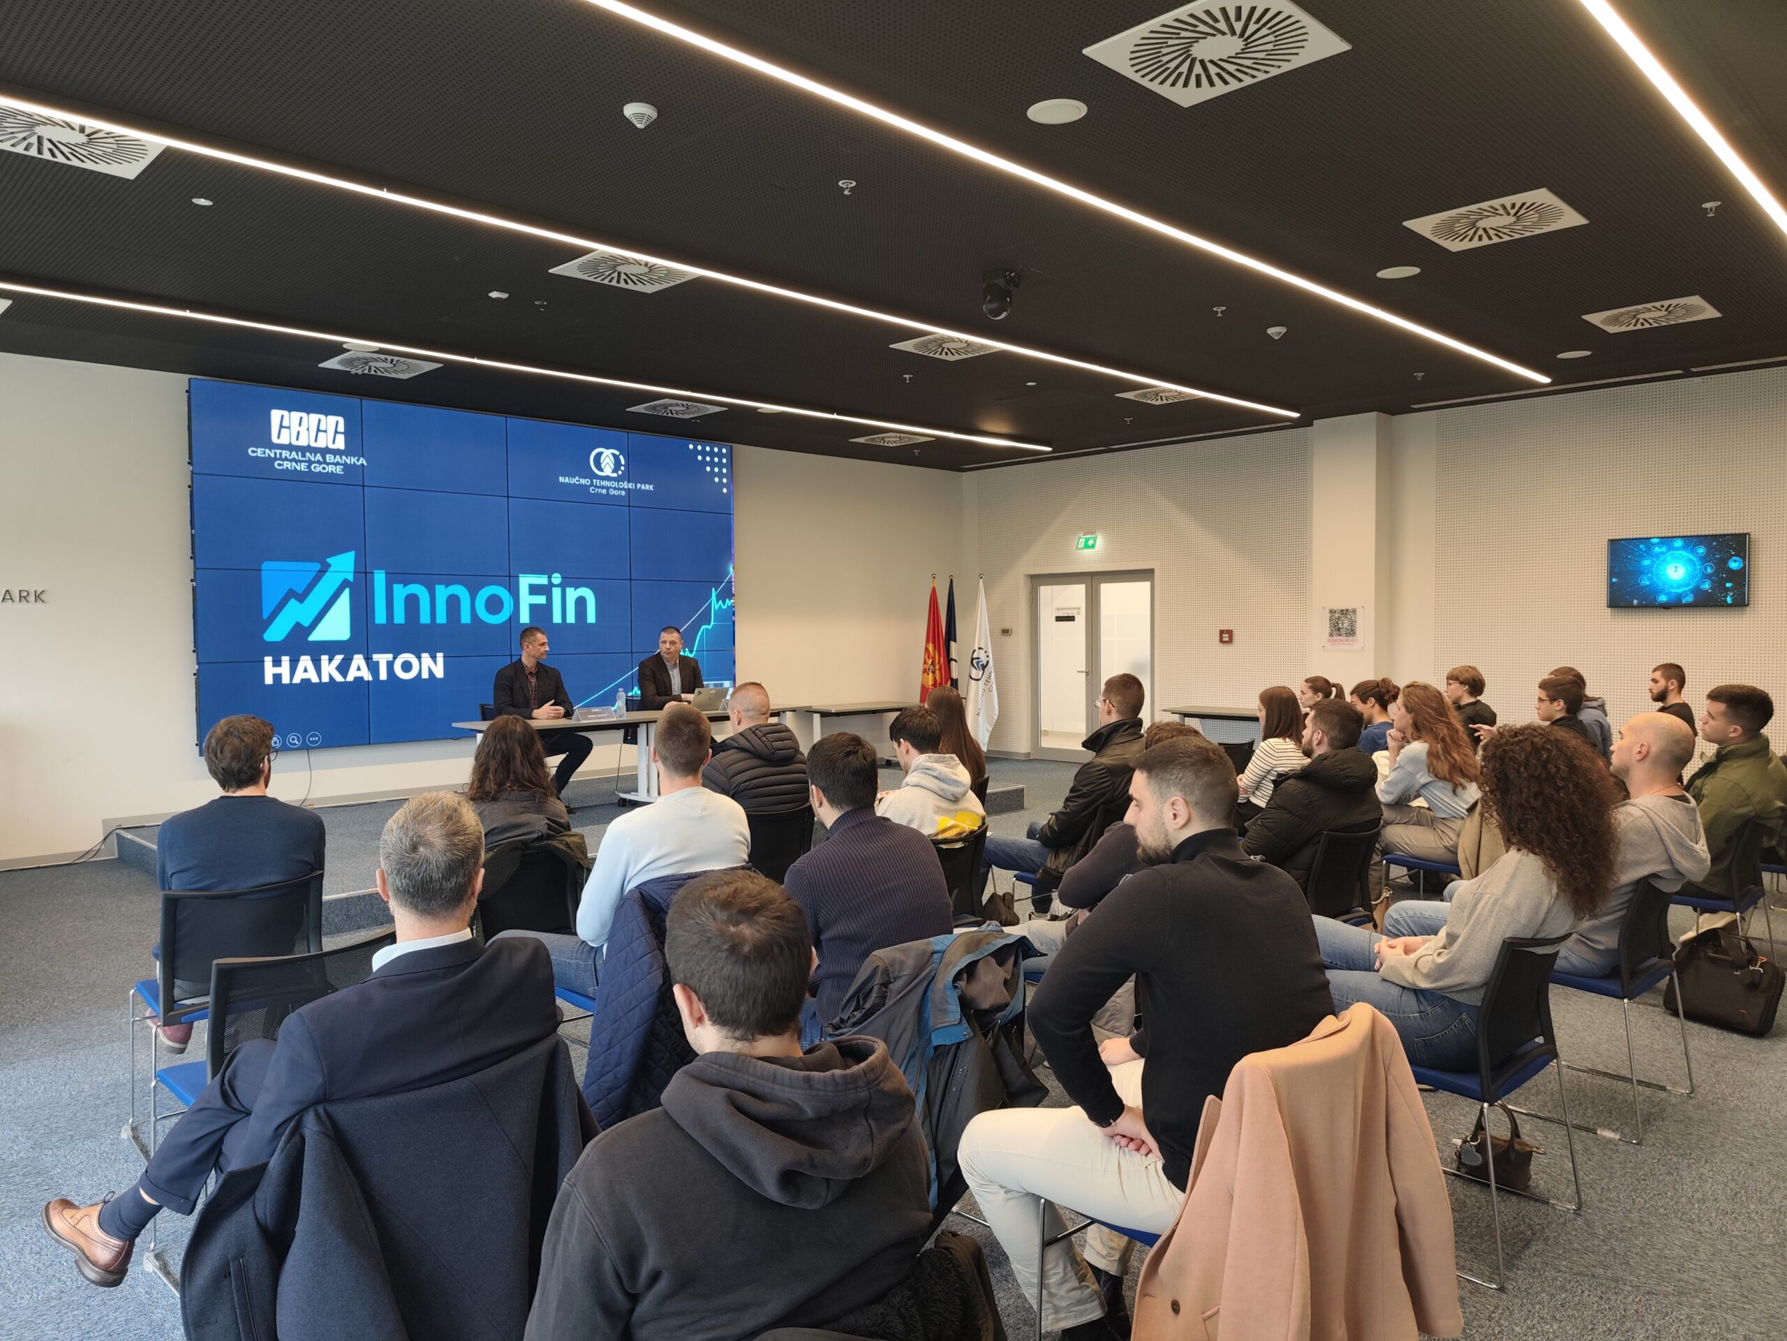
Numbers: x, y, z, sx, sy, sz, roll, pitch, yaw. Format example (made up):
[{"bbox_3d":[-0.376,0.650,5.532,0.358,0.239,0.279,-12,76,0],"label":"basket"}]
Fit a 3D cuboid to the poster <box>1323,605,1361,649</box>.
[{"bbox_3d":[4.074,-0.383,10.764,0.012,0.386,0.367,-2,3,-44],"label":"poster"}]

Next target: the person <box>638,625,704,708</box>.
[{"bbox_3d":[-1.707,0.347,9.451,0.577,1.370,0.824,-2,3,-44],"label":"person"}]

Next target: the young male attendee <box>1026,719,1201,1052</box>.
[{"bbox_3d":[0.623,0.782,3.906,0.880,1.270,0.560,1,3,43],"label":"young male attendee"}]

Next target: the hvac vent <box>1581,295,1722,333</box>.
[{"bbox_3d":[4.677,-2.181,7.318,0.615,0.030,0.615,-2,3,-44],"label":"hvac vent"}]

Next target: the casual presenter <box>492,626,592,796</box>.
[{"bbox_3d":[-2.618,0.388,8.739,0.740,1.400,0.600,1,3,43],"label":"casual presenter"}]

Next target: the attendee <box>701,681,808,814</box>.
[{"bbox_3d":[-0.863,0.714,5.335,0.577,1.344,0.948,-2,3,-44],"label":"attendee"}]

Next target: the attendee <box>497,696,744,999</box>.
[{"bbox_3d":[-0.882,0.774,3.877,0.600,1.340,0.850,-2,3,-39],"label":"attendee"}]

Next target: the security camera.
[{"bbox_3d":[0.577,-1.995,6.342,0.139,0.216,0.160,-2,3,-44],"label":"security camera"}]

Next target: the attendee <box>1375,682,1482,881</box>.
[{"bbox_3d":[2.554,0.700,5.734,0.780,1.270,0.500,1,3,43],"label":"attendee"}]

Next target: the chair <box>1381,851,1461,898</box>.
[{"bbox_3d":[2.685,0.926,5.650,0.540,0.820,0.520,-2,3,-44],"label":"chair"}]

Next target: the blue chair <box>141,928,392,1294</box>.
[{"bbox_3d":[-1.550,1.061,3.028,0.556,0.824,0.515,-2,3,-44],"label":"blue chair"}]

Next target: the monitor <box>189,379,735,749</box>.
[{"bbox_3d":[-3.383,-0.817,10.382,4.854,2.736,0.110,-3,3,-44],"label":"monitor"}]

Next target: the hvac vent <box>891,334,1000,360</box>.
[{"bbox_3d":[0.409,-2.151,7.906,0.613,0.031,0.613,-2,3,-44],"label":"hvac vent"}]

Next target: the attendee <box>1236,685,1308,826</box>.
[{"bbox_3d":[1.893,0.702,6.502,0.450,1.250,0.800,-2,3,-43],"label":"attendee"}]

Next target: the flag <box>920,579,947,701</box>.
[{"bbox_3d":[0.485,-0.043,13.791,0.420,2.120,0.300,0,2,2],"label":"flag"}]

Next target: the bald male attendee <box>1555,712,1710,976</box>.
[{"bbox_3d":[2.188,0.764,4.017,0.980,1.270,0.560,1,3,43],"label":"bald male attendee"}]

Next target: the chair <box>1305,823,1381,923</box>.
[{"bbox_3d":[1.558,0.984,4.565,0.540,0.830,0.540,-2,3,-42],"label":"chair"}]

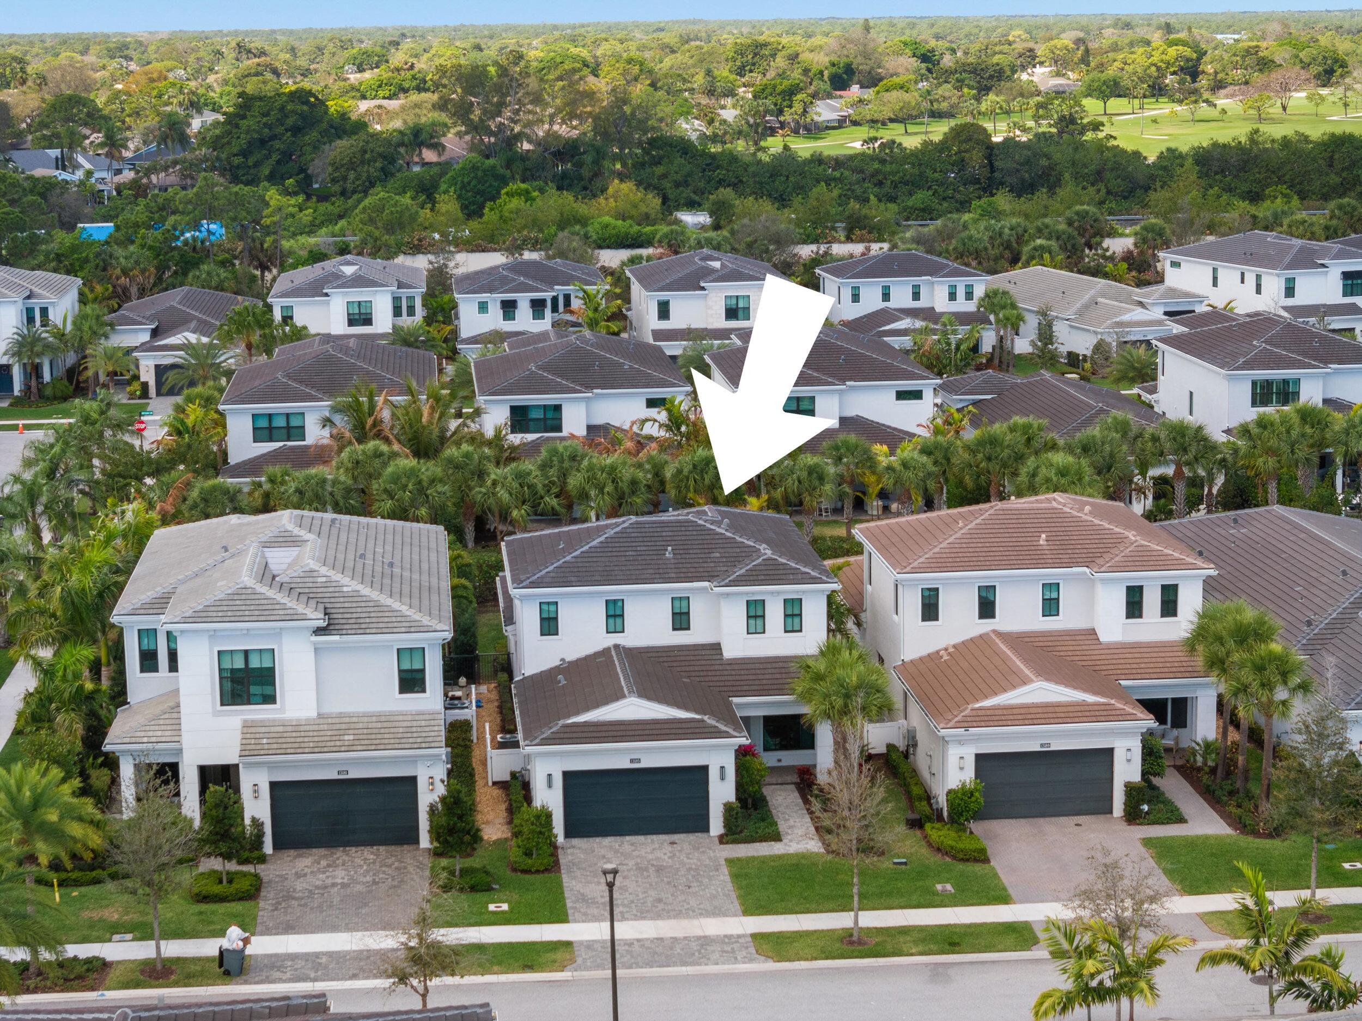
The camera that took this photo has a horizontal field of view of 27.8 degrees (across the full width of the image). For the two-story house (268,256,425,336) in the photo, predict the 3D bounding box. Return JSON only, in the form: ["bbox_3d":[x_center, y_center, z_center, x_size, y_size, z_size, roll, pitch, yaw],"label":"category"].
[{"bbox_3d":[-26.155,-15.545,218.140,11.800,9.300,23.000,-2,10,-5],"label":"two-story house"}]

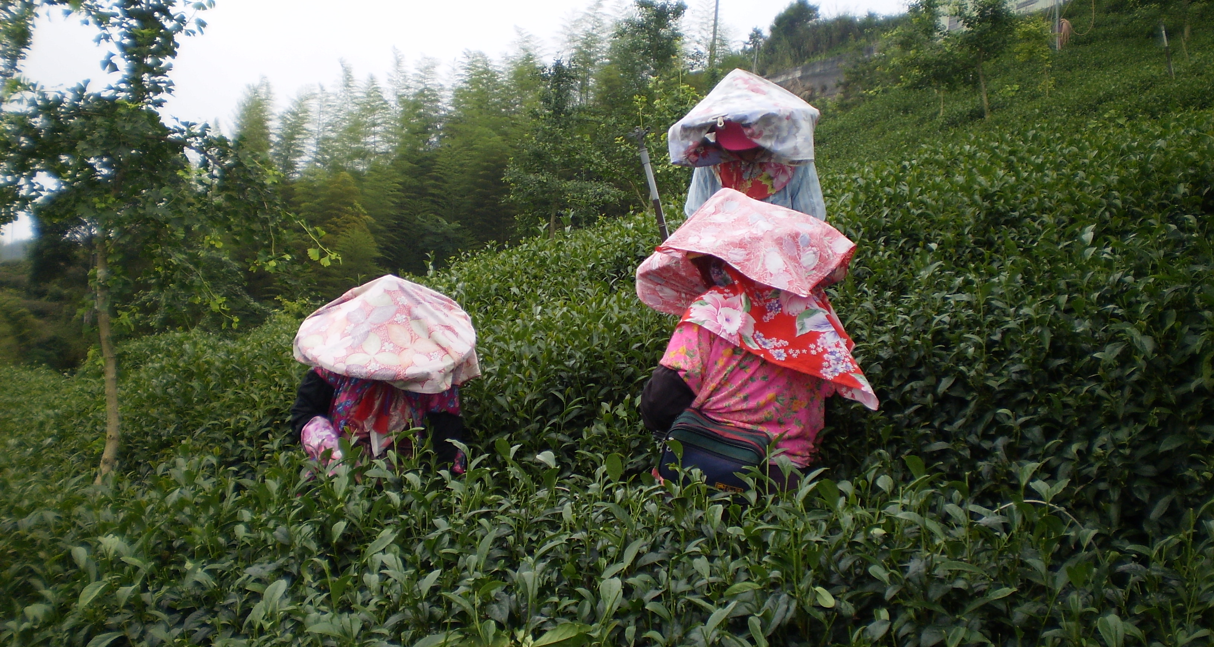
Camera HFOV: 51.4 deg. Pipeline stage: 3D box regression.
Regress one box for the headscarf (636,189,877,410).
[{"bbox_3d":[0.334,-0.048,2.956,0.500,0.500,0.520,1,2,-37],"label":"headscarf"}]

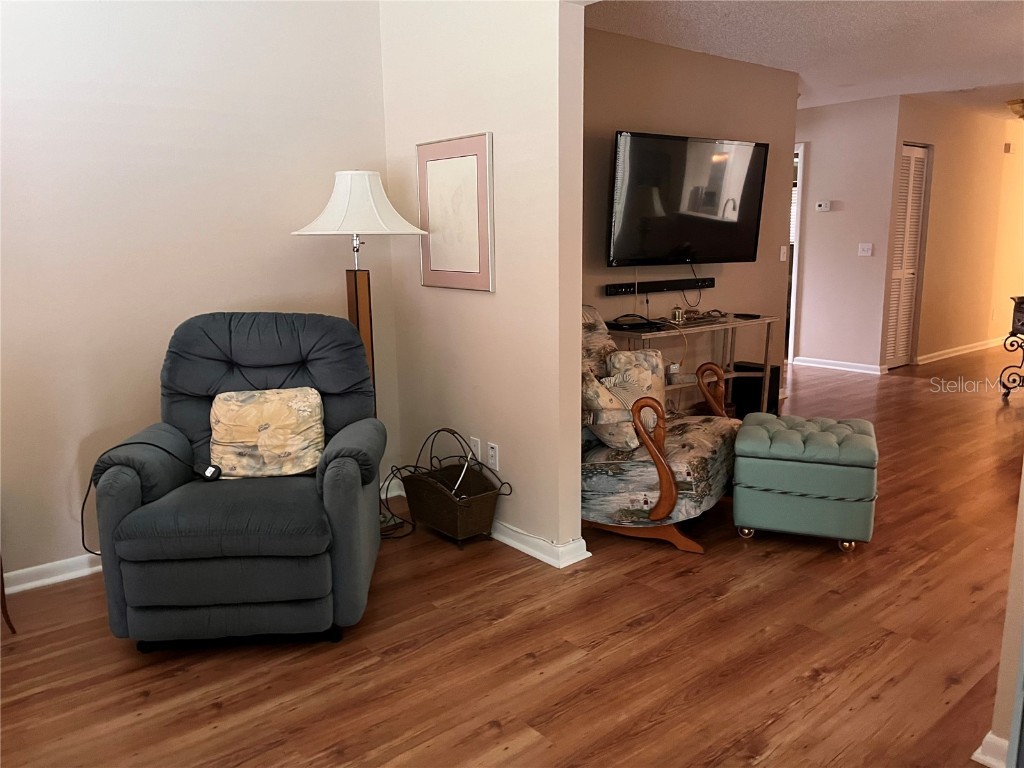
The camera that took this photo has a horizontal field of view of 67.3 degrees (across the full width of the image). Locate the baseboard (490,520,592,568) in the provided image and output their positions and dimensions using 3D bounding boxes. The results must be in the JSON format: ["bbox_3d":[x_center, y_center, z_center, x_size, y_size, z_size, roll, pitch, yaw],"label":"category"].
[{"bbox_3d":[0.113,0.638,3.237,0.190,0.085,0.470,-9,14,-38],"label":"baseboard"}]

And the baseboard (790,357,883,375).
[{"bbox_3d":[3.072,-0.186,7.290,0.030,0.080,0.840,-9,14,-38],"label":"baseboard"}]

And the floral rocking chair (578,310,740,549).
[{"bbox_3d":[0.585,0.115,3.547,0.880,0.980,0.880,5,12,27],"label":"floral rocking chair"}]

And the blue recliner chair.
[{"bbox_3d":[-0.917,0.269,2.814,0.830,1.000,0.900,-2,11,-4],"label":"blue recliner chair"}]

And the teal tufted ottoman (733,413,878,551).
[{"bbox_3d":[1.275,0.405,3.354,0.542,0.465,0.420,3,12,21],"label":"teal tufted ottoman"}]

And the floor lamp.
[{"bbox_3d":[-0.633,-0.116,3.321,0.565,1.555,0.565,-2,11,-4],"label":"floor lamp"}]

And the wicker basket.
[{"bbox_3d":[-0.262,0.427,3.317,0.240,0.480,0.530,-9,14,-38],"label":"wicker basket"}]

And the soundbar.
[{"bbox_3d":[0.959,-0.622,4.905,1.026,0.067,0.050,-9,14,-38],"label":"soundbar"}]

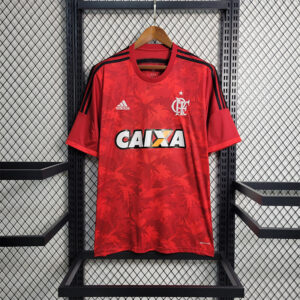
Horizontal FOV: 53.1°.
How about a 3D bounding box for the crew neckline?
[{"bbox_3d":[0.013,-0.318,1.100,0.175,0.140,0.090,0,3,0],"label":"crew neckline"}]

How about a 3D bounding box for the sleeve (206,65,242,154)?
[{"bbox_3d":[0.275,-0.150,1.110,0.135,0.320,0.120,0,3,0],"label":"sleeve"}]

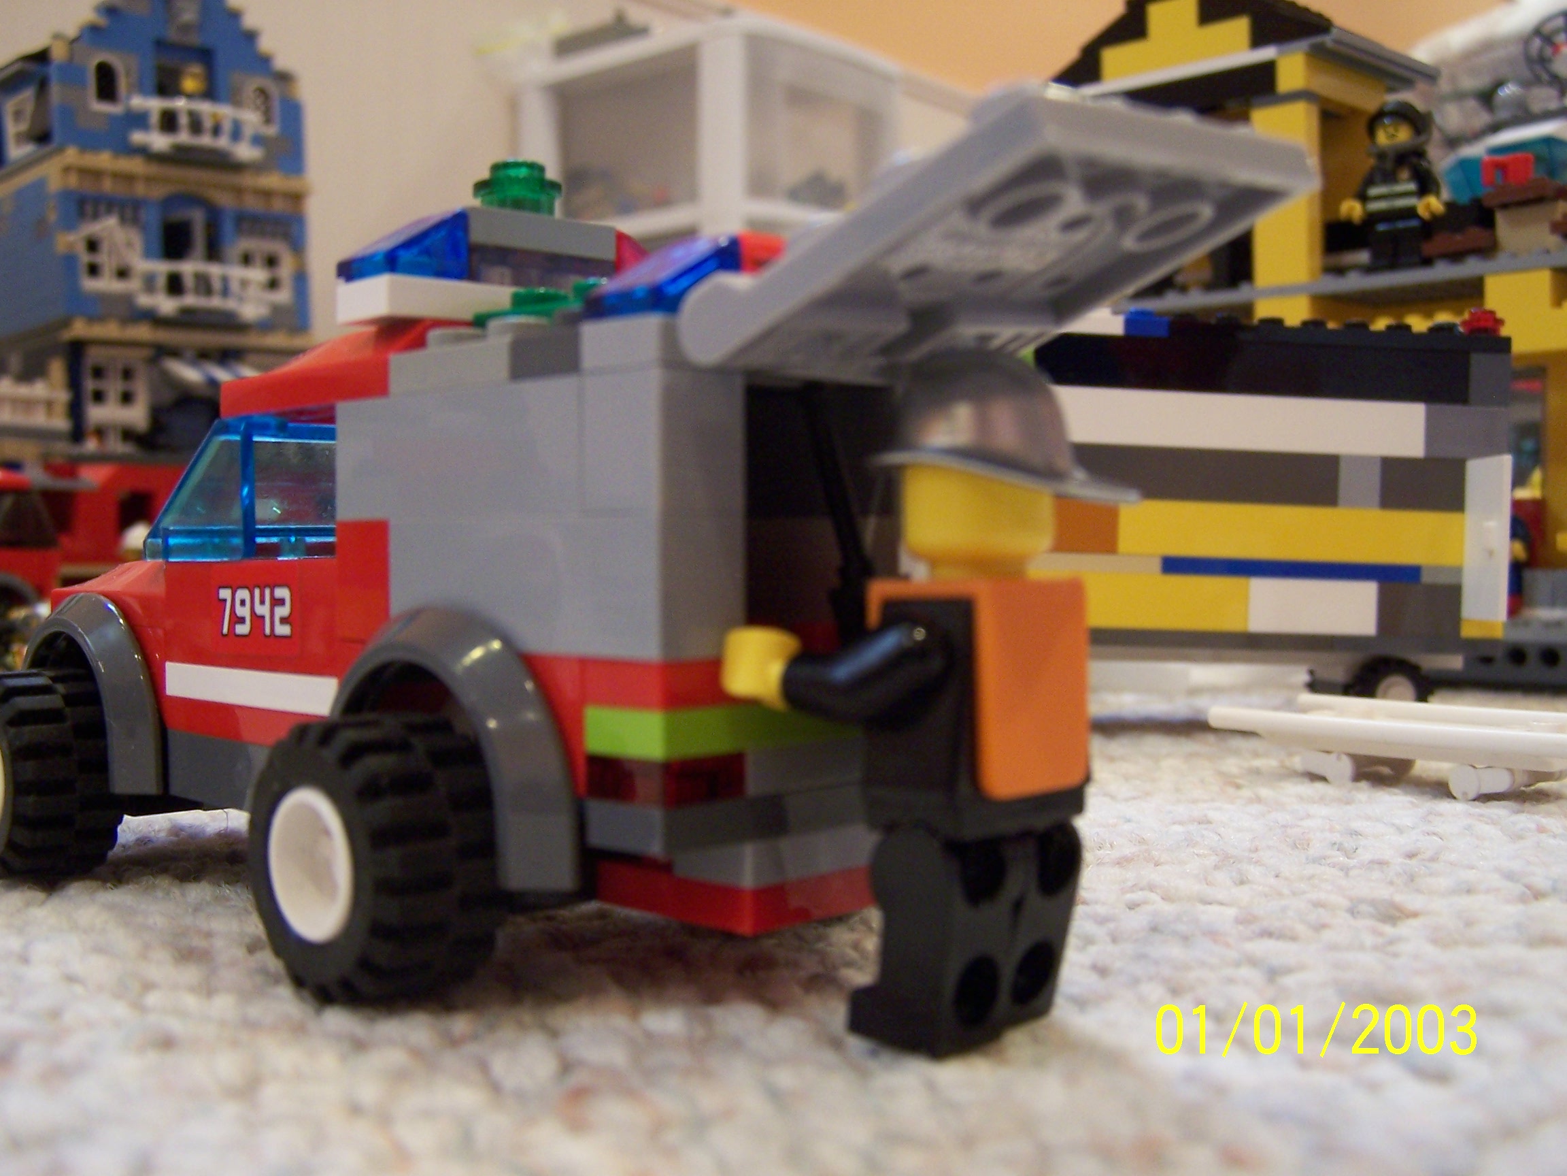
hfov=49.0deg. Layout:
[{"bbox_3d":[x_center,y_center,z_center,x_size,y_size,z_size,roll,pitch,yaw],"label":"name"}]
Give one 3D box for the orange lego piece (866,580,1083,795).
[{"bbox_3d":[0.013,0.006,0.112,0.009,0.013,0.014,1,1,37],"label":"orange lego piece"}]

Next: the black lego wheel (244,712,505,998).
[{"bbox_3d":[-0.029,0.019,0.125,0.012,0.021,0.021,-2,2,-45],"label":"black lego wheel"}]

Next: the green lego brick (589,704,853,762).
[{"bbox_3d":[0.001,0.009,0.126,0.032,0.003,0.008,-2,2,-45],"label":"green lego brick"}]

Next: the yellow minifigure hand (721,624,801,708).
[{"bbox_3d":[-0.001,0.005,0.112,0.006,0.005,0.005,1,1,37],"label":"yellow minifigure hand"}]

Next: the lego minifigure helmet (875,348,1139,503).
[{"bbox_3d":[0.014,-0.011,0.112,0.018,0.010,0.014,1,1,37],"label":"lego minifigure helmet"}]

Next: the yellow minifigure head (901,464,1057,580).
[{"bbox_3d":[0.013,-0.005,0.113,0.010,0.011,0.010,0,1,0],"label":"yellow minifigure head"}]

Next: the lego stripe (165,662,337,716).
[{"bbox_3d":[-0.045,0.009,0.154,0.008,0.003,0.032,-2,2,-45],"label":"lego stripe"}]

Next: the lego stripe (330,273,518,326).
[{"bbox_3d":[-0.022,-0.023,0.147,0.032,0.003,0.008,-2,2,-45],"label":"lego stripe"}]

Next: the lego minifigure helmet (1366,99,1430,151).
[{"bbox_3d":[0.149,-0.112,0.417,0.014,0.011,0.017,1,2,45],"label":"lego minifigure helmet"}]

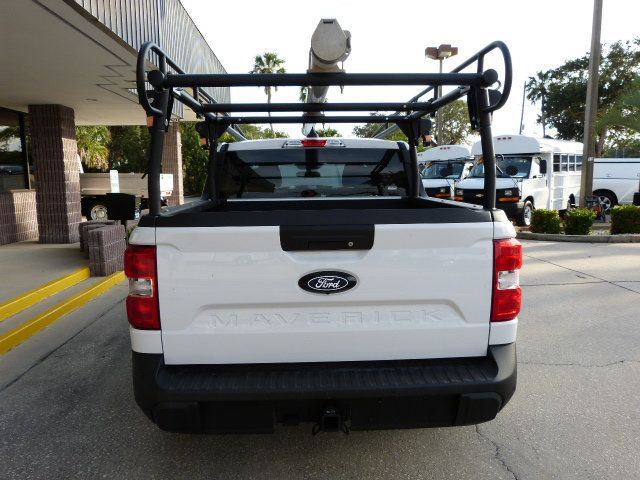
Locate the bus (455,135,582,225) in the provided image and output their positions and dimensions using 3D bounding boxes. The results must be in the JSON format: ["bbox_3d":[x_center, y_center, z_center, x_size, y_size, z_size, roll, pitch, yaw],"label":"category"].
[{"bbox_3d":[6.641,-1.991,14.982,5.800,2.580,2.100,-8,11,-43],"label":"bus"}]

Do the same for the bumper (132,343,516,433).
[{"bbox_3d":[0.037,0.629,2.038,1.730,0.320,0.420,-1,8,-3],"label":"bumper"}]

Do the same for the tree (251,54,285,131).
[{"bbox_3d":[-3.837,-9.191,36.960,3.000,11.100,3.000,-1,8,-3],"label":"tree"}]

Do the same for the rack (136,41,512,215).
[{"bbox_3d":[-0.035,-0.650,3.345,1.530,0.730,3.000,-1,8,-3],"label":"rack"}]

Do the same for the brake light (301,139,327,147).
[{"bbox_3d":[-0.046,-0.741,3.514,0.200,0.060,0.070,-1,8,-3],"label":"brake light"}]

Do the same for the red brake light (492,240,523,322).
[{"bbox_3d":[0.806,0.170,2.036,0.160,0.365,0.150,-1,8,-3],"label":"red brake light"}]

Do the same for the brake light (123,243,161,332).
[{"bbox_3d":[-0.743,0.196,1.967,0.160,0.365,0.150,-1,8,-3],"label":"brake light"}]

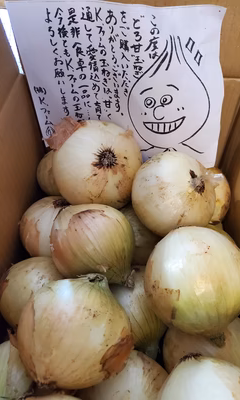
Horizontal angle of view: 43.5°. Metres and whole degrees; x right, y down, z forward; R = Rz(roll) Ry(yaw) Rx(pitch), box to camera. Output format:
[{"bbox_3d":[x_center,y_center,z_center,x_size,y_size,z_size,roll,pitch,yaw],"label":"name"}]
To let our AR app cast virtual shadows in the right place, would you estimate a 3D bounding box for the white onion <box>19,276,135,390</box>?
[{"bbox_3d":[-0.036,0.104,0.246,0.092,0.092,0.095,24,96,-3],"label":"white onion"}]

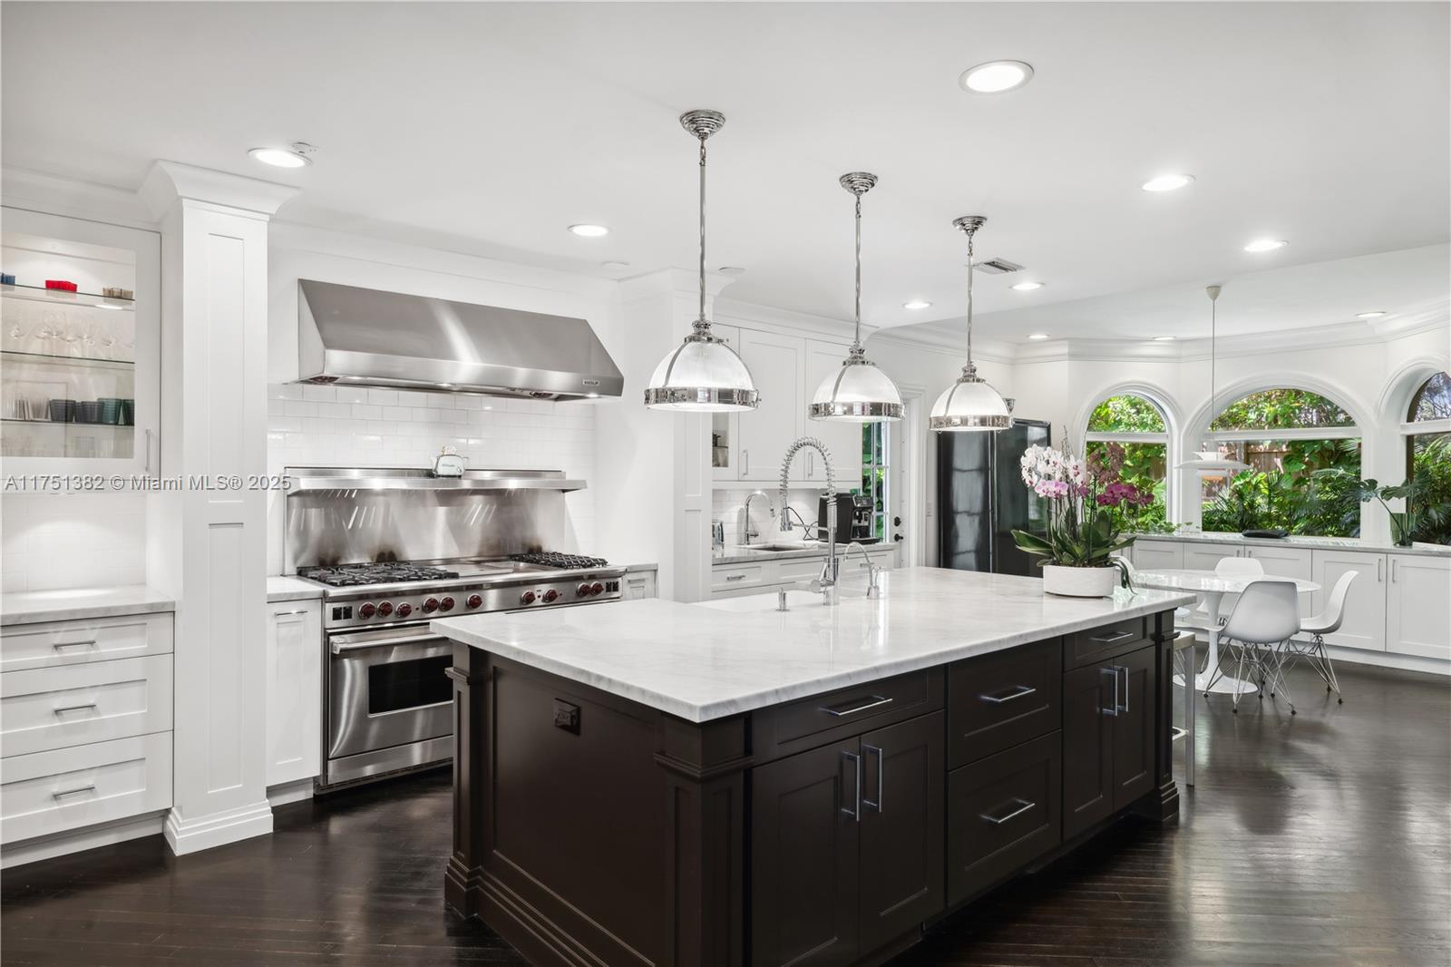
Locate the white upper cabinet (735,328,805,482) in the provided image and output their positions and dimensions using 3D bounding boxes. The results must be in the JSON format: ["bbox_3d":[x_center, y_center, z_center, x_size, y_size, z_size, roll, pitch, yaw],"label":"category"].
[{"bbox_3d":[0.179,-0.517,5.945,0.635,1.000,0.450,0,0,-42],"label":"white upper cabinet"}]

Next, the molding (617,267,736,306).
[{"bbox_3d":[-0.294,-1.094,4.902,0.475,0.130,0.540,0,0,-41],"label":"molding"}]

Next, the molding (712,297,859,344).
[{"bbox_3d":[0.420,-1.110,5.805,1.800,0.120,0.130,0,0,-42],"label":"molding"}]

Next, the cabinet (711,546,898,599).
[{"bbox_3d":[0.311,0.935,6.002,1.920,0.900,0.650,0,0,-42],"label":"cabinet"}]

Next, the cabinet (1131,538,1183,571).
[{"bbox_3d":[4.160,0.935,7.918,0.580,0.800,0.460,0,0,-42],"label":"cabinet"}]

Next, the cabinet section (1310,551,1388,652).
[{"bbox_3d":[5.081,0.901,6.791,0.580,0.755,0.475,0,1,-41],"label":"cabinet section"}]

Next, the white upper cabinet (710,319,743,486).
[{"bbox_3d":[-0.258,-0.520,5.577,0.640,1.040,0.350,0,0,-41],"label":"white upper cabinet"}]

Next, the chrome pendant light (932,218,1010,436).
[{"bbox_3d":[1.067,-0.695,3.688,0.355,0.910,0.355,0,0,-41],"label":"chrome pendant light"}]

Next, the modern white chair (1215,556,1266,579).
[{"bbox_3d":[3.780,0.985,6.320,0.465,0.810,0.540,0,0,41],"label":"modern white chair"}]

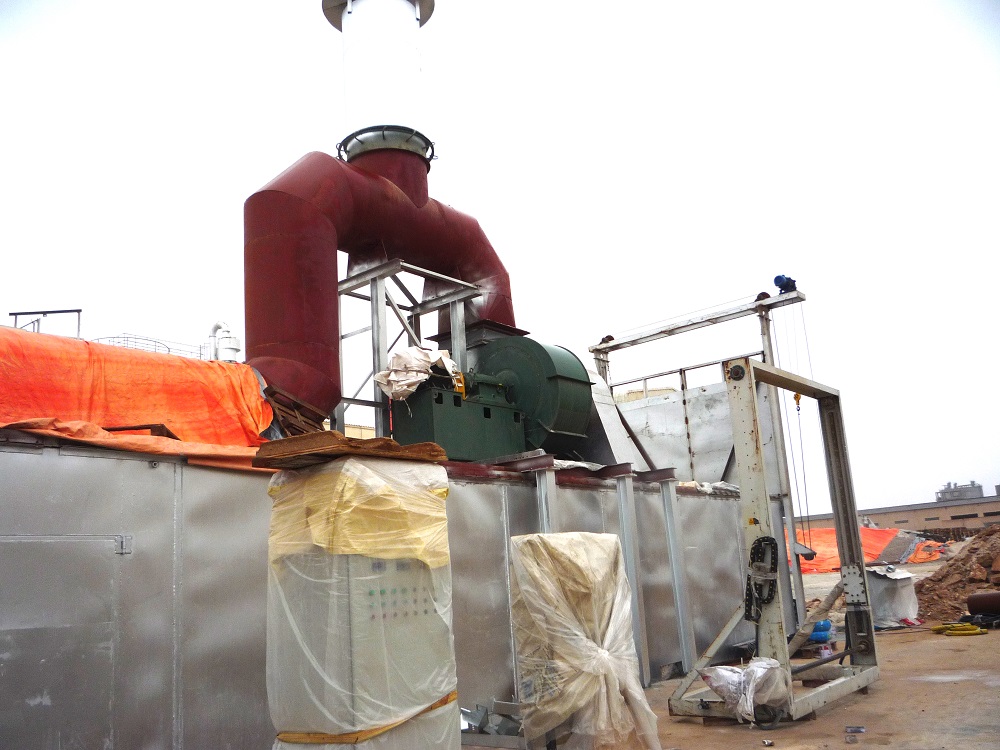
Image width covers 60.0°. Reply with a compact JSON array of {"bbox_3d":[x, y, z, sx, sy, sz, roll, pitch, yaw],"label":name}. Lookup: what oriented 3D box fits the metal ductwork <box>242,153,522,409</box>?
[{"bbox_3d":[-1.227,-0.854,10.175,1.000,3.450,4.000,-13,-15,36],"label":"metal ductwork"}]

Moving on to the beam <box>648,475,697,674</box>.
[{"bbox_3d":[2.323,2.584,11.216,0.140,2.461,0.145,-13,-15,36],"label":"beam"}]

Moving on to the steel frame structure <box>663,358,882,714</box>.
[{"bbox_3d":[2.770,1.675,9.170,1.163,3.232,2.537,-13,-15,36],"label":"steel frame structure"}]

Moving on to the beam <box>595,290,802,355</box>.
[{"bbox_3d":[3.452,-0.867,16.080,4.462,0.130,0.340,-15,-16,42],"label":"beam"}]

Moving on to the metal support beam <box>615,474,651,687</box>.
[{"bbox_3d":[1.591,2.461,10.438,0.140,2.475,0.145,-13,-15,36],"label":"metal support beam"}]

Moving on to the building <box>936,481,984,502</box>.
[{"bbox_3d":[79.802,23.288,149.667,8.000,9.430,7.000,-10,-13,27],"label":"building"}]

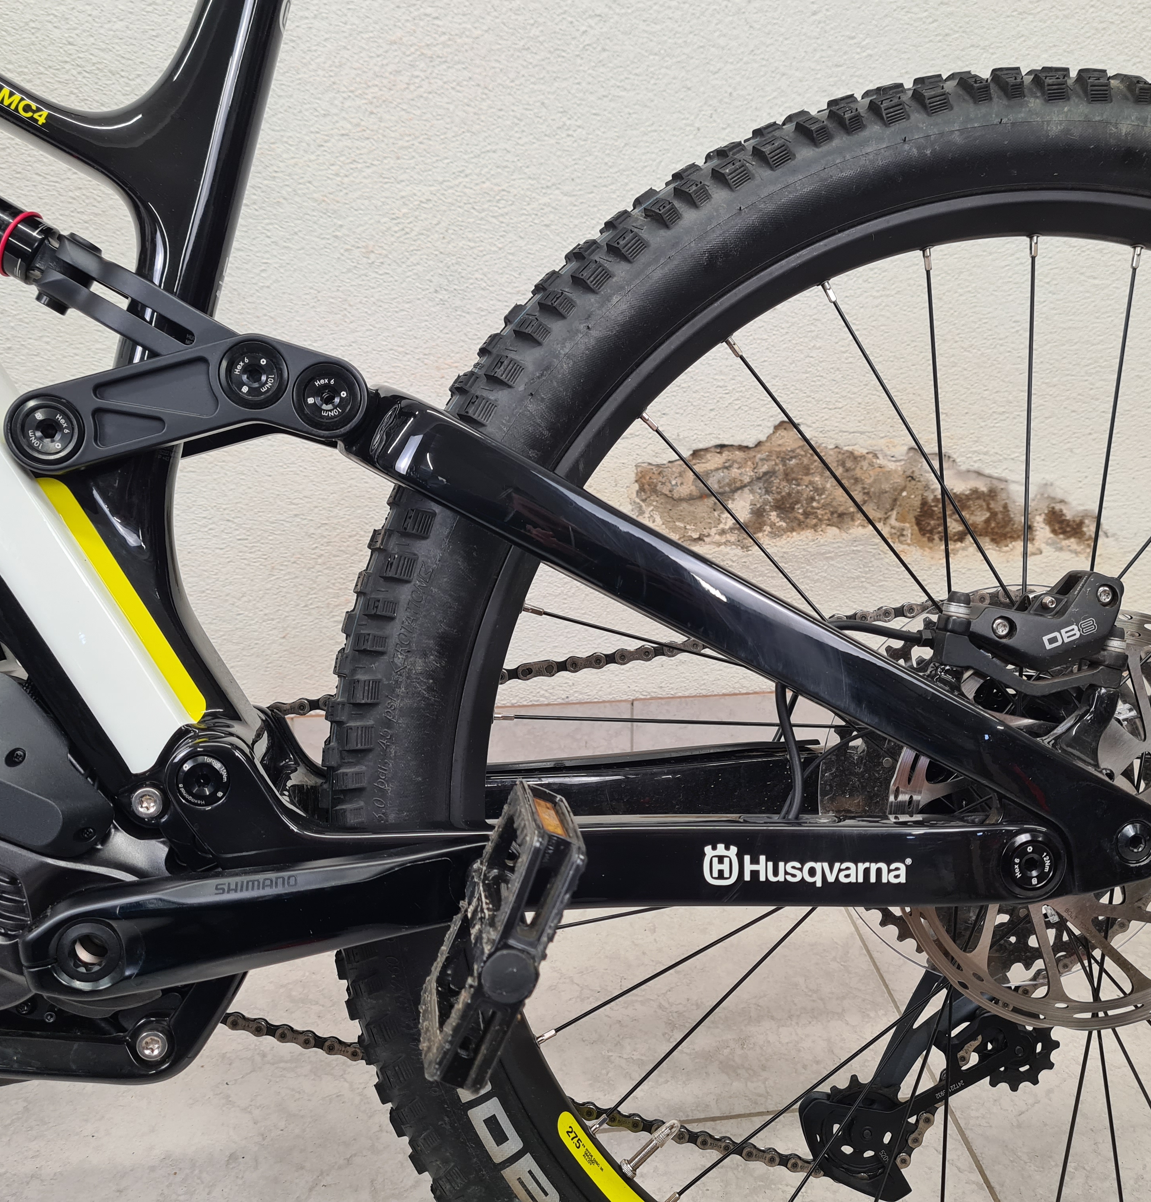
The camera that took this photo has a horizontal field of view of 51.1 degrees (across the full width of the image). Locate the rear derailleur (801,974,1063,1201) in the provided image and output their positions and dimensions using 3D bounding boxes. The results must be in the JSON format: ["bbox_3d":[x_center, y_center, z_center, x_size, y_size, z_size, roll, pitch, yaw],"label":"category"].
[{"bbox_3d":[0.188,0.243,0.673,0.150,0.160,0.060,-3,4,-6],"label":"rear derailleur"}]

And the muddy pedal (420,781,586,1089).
[{"bbox_3d":[-0.026,0.117,0.437,0.022,0.091,0.091,22,1,-8],"label":"muddy pedal"}]

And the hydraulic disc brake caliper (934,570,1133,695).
[{"bbox_3d":[0.200,0.009,0.544,0.088,0.056,0.051,12,3,-7],"label":"hydraulic disc brake caliper"}]

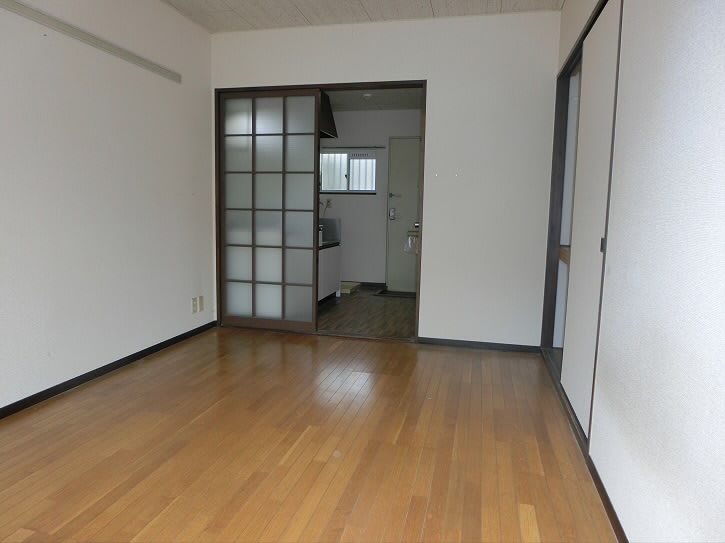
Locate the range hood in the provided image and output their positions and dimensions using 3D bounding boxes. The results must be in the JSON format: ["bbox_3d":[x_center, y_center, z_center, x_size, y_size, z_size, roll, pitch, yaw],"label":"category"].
[{"bbox_3d":[-0.608,-1.710,5.411,0.550,0.470,0.620,3,7,13],"label":"range hood"}]

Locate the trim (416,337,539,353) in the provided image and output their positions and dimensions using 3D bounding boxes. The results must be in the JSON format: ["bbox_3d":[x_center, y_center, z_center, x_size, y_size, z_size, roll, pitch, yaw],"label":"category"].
[{"bbox_3d":[0.865,0.552,3.782,0.900,0.047,0.018,3,7,13],"label":"trim"}]

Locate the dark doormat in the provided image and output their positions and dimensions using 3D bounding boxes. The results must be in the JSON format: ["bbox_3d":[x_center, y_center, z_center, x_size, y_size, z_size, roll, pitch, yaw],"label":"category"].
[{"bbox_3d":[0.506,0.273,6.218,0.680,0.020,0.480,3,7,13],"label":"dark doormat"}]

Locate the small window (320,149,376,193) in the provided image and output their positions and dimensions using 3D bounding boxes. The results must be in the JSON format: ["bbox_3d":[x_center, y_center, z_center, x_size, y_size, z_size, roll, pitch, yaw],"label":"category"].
[{"bbox_3d":[-0.193,-1.340,6.765,0.780,0.560,0.090,3,7,13],"label":"small window"}]

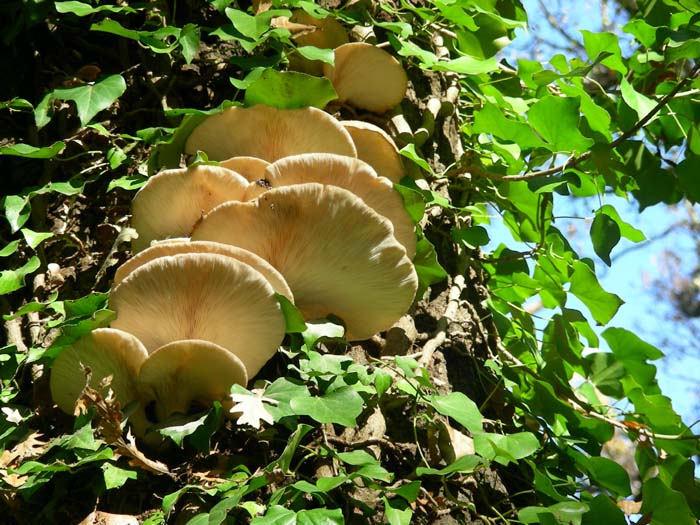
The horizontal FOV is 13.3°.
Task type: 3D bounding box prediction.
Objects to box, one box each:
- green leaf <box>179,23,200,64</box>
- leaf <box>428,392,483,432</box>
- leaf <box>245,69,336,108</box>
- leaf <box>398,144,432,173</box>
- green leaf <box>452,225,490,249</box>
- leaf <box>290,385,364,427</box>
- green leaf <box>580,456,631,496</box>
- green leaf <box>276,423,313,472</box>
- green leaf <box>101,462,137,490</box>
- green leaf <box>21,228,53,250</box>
[{"bbox_3d":[-0.138,-0.188,2.570,0.019,0.032,0.017,0,-25,0],"label":"green leaf"},{"bbox_3d":[0.087,0.123,2.460,0.051,0.031,0.009,35,-36,8],"label":"leaf"},{"bbox_3d":[-0.055,-0.160,2.780,0.086,0.046,0.022,0,-18,0],"label":"leaf"},{"bbox_3d":[0.054,-0.088,2.520,0.027,0.018,0.020,0,-25,0],"label":"leaf"},{"bbox_3d":[0.102,-0.022,2.520,0.032,0.013,0.022,0,-25,0],"label":"green leaf"},{"bbox_3d":[-0.018,0.117,2.460,0.061,0.043,0.011,-6,-40,-9],"label":"leaf"},{"bbox_3d":[0.211,0.177,2.470,0.042,0.028,0.024,0,-25,0],"label":"green leaf"},{"bbox_3d":[-0.046,0.153,2.470,0.008,0.043,0.026,14,-8,36],"label":"green leaf"},{"bbox_3d":[-0.187,0.173,2.420,0.030,0.021,0.018,0,-25,0],"label":"green leaf"},{"bbox_3d":[-0.263,-0.020,2.510,0.027,0.013,0.020,0,-25,0],"label":"green leaf"}]

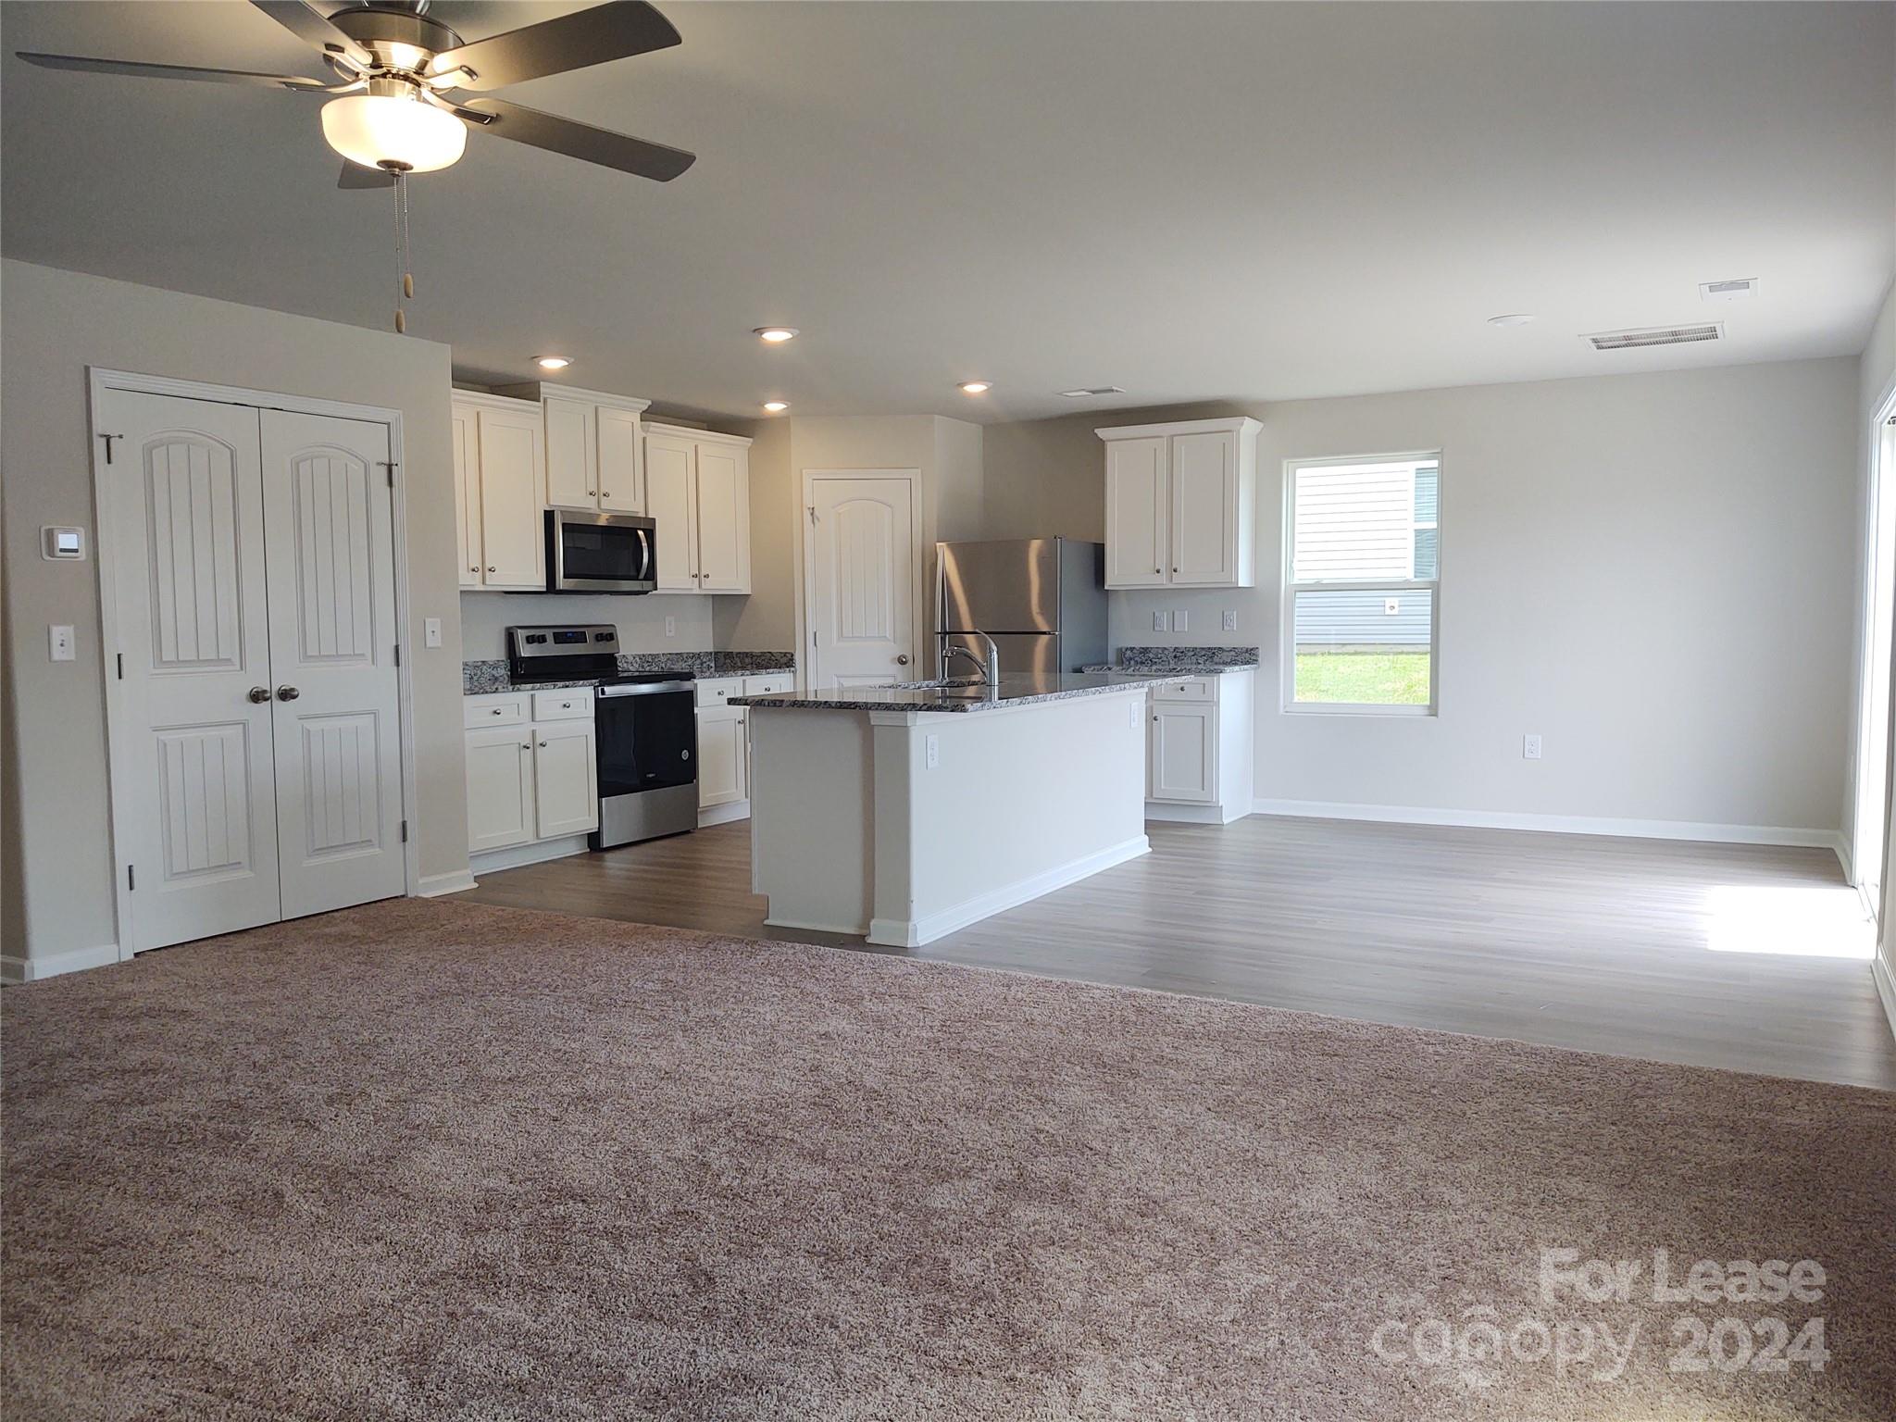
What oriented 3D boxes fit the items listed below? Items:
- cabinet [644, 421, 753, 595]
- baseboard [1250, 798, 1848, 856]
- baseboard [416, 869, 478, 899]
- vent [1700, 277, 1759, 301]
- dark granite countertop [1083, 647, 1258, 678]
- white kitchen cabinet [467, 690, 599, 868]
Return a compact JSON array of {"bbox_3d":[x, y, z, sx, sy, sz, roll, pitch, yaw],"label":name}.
[{"bbox_3d":[-1.600,-1.171,8.801,0.370,0.953,0.990,2,5,29],"label":"cabinet"},{"bbox_3d":[3.152,0.607,8.134,3.035,0.086,0.018,2,4,29],"label":"baseboard"},{"bbox_3d":[-2.249,0.763,6.657,0.023,0.088,0.320,2,4,29],"label":"baseboard"},{"bbox_3d":[2.989,-1.607,5.660,0.195,0.020,0.375,2,5,29],"label":"vent"},{"bbox_3d":[1.326,-0.313,8.752,0.880,0.135,0.660,2,5,29],"label":"dark granite countertop"},{"bbox_3d":[-2.273,0.325,7.370,0.623,0.865,0.885,2,4,29],"label":"white kitchen cabinet"}]

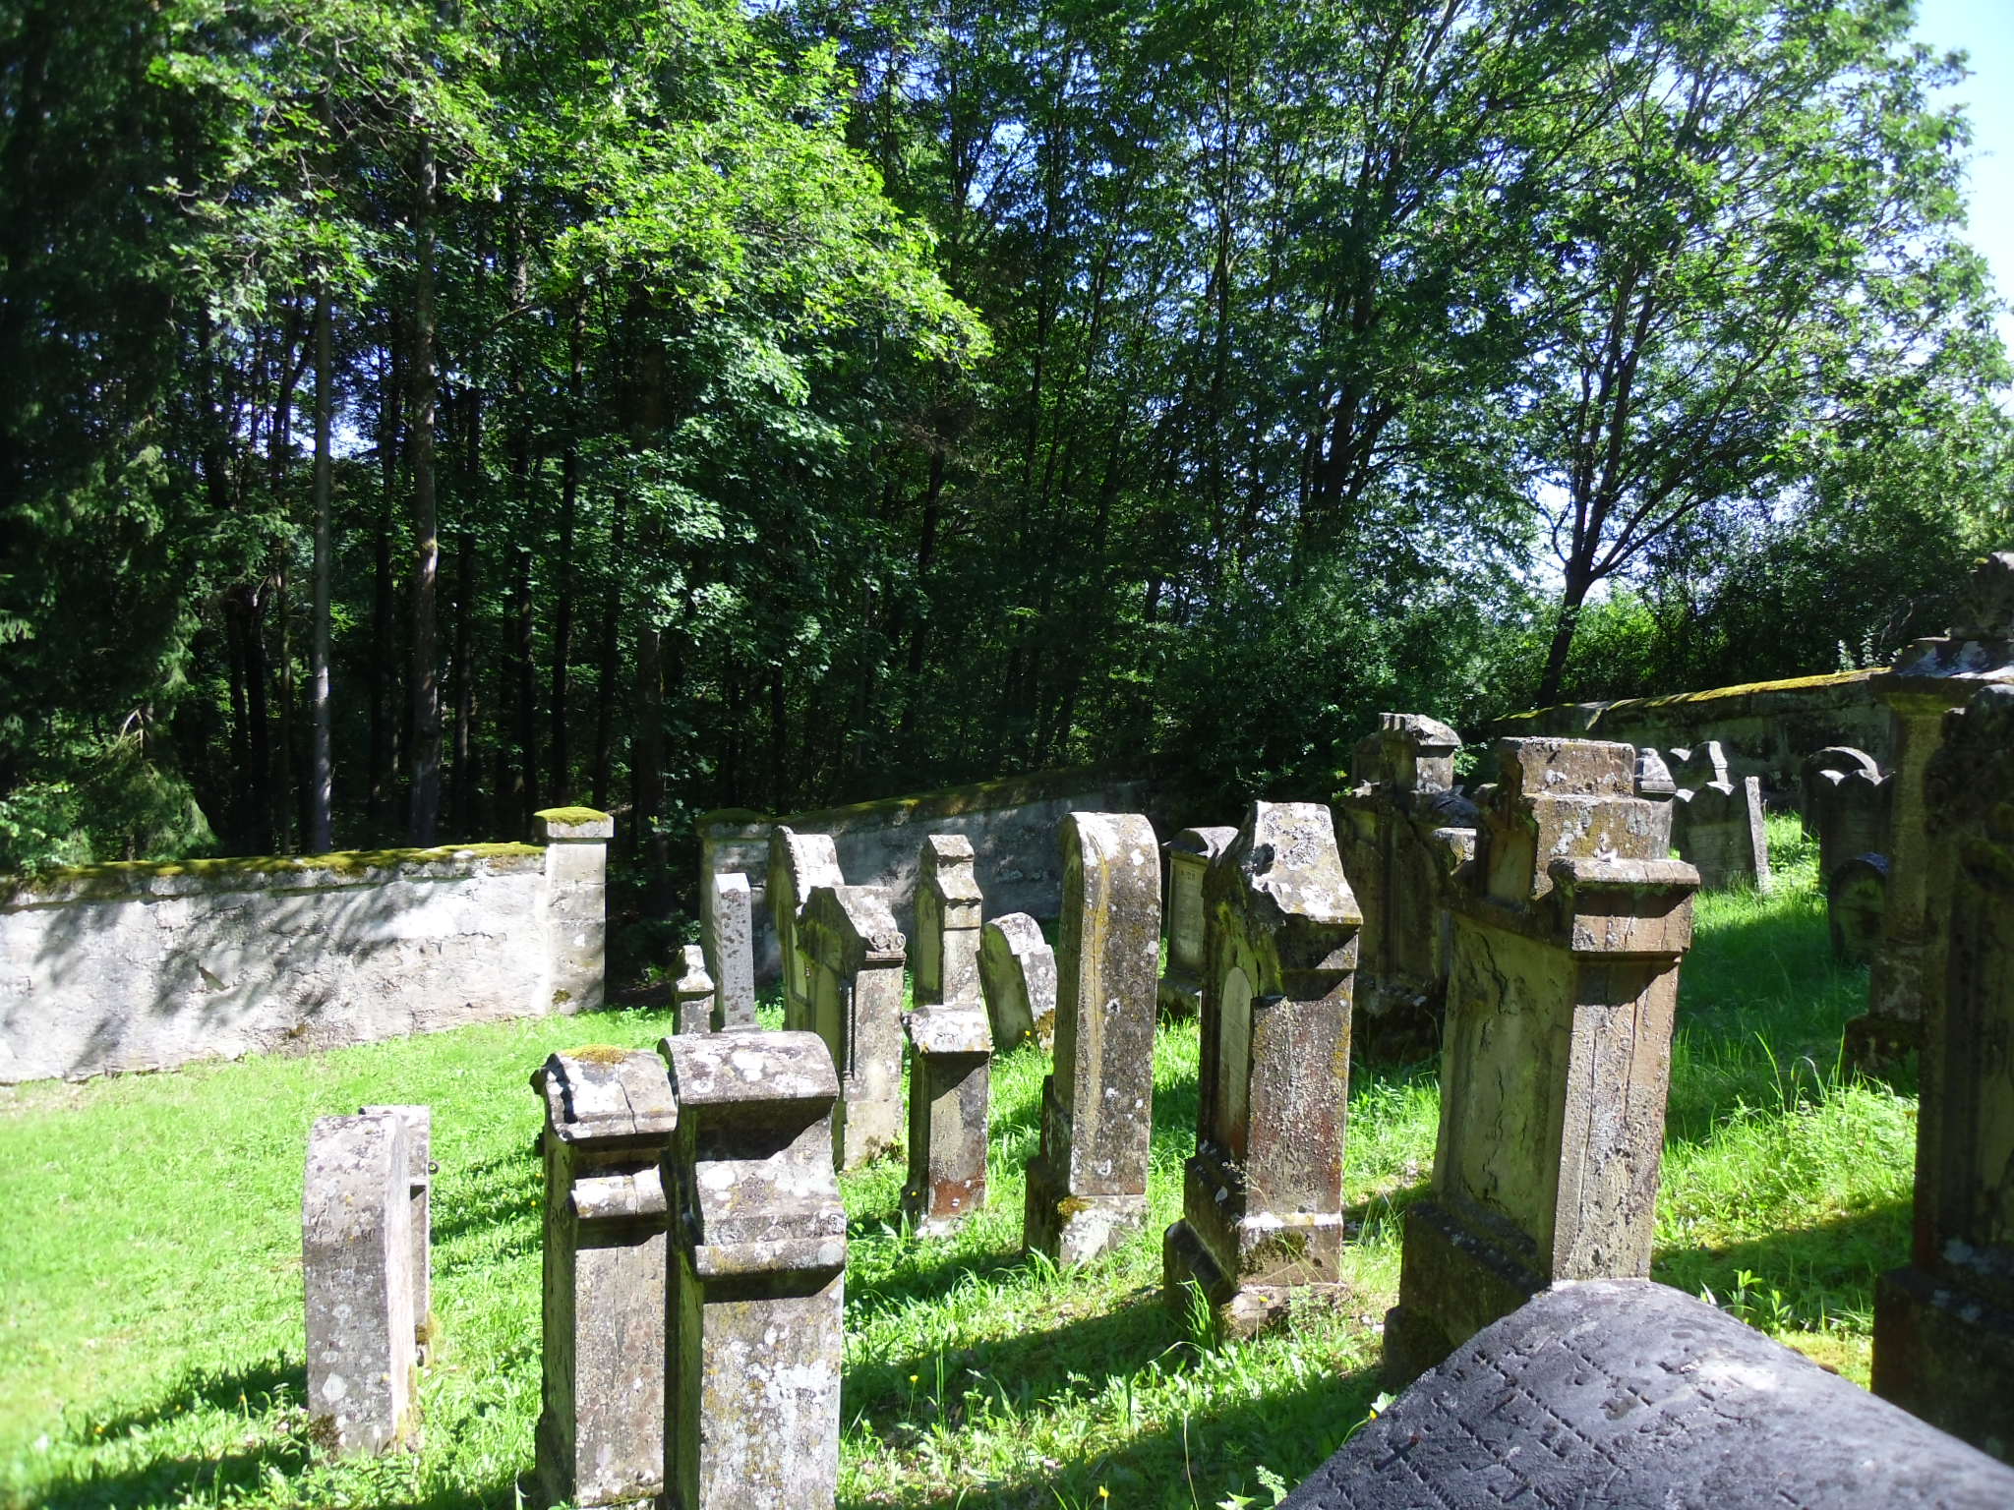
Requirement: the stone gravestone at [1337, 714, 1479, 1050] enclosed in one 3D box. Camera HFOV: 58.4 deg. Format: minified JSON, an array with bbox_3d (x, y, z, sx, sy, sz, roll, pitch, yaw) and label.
[{"bbox_3d":[1.955,0.607,8.802,0.320,1.596,0.920,0,6,-20],"label":"stone gravestone"}]

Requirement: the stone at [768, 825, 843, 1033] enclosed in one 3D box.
[{"bbox_3d":[-1.068,1.138,9.714,0.260,1.522,0.650,-4,7,-19],"label":"stone"}]

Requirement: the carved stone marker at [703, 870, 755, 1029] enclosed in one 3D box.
[{"bbox_3d":[-1.922,1.402,12.700,0.260,1.130,0.460,-3,9,-17],"label":"carved stone marker"}]

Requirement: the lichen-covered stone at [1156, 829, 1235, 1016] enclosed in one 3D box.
[{"bbox_3d":[1.287,1.081,11.800,0.320,1.180,0.620,-2,9,-29],"label":"lichen-covered stone"}]

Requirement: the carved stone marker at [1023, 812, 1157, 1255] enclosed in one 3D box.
[{"bbox_3d":[0.273,0.873,5.867,0.270,1.372,0.580,1,6,-10],"label":"carved stone marker"}]

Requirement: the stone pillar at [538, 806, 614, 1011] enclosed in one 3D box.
[{"bbox_3d":[-3.937,1.411,16.500,0.610,1.850,0.580,-1,9,-25],"label":"stone pillar"}]

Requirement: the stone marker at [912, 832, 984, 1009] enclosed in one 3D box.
[{"bbox_3d":[-0.329,1.133,10.496,0.270,1.336,0.550,0,6,-17],"label":"stone marker"}]

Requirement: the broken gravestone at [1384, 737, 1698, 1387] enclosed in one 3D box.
[{"bbox_3d":[1.165,0.787,4.000,0.310,1.620,0.660,0,8,-15],"label":"broken gravestone"}]

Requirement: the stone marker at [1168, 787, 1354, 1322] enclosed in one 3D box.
[{"bbox_3d":[0.667,0.790,4.867,0.310,1.332,0.580,0,6,-10],"label":"stone marker"}]

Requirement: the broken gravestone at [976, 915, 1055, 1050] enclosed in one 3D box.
[{"bbox_3d":[0.082,1.358,11.000,0.200,0.830,0.500,-13,13,-22],"label":"broken gravestone"}]

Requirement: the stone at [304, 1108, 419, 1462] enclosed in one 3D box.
[{"bbox_3d":[-1.884,1.498,5.318,0.250,0.890,0.540,1,6,-13],"label":"stone"}]

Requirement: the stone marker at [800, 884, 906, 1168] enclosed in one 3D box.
[{"bbox_3d":[-0.687,1.182,7.950,0.260,1.170,0.640,-1,9,-26],"label":"stone marker"}]

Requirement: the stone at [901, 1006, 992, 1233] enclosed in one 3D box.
[{"bbox_3d":[-0.234,1.353,6.954,0.260,0.798,0.500,1,6,-12],"label":"stone"}]

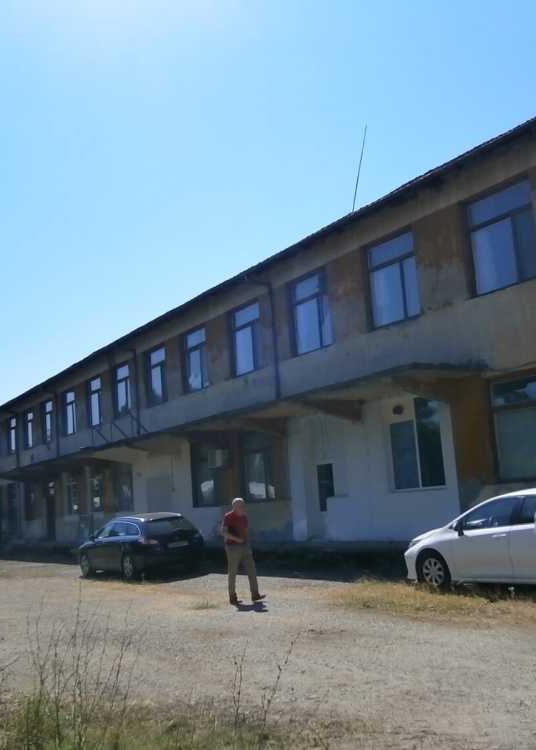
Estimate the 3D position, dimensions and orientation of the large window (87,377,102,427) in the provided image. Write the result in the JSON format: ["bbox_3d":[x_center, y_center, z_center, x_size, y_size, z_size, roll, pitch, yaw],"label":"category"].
[{"bbox_3d":[-7.794,1.242,34.242,0.160,2.230,1.750,5,-13,-34],"label":"large window"}]

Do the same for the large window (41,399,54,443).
[{"bbox_3d":[-10.882,2.259,37.043,0.130,1.900,1.620,3,-12,-34],"label":"large window"}]

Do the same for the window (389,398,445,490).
[{"bbox_3d":[3.430,1.606,17.298,0.140,2.040,1.590,5,-13,-34],"label":"window"}]

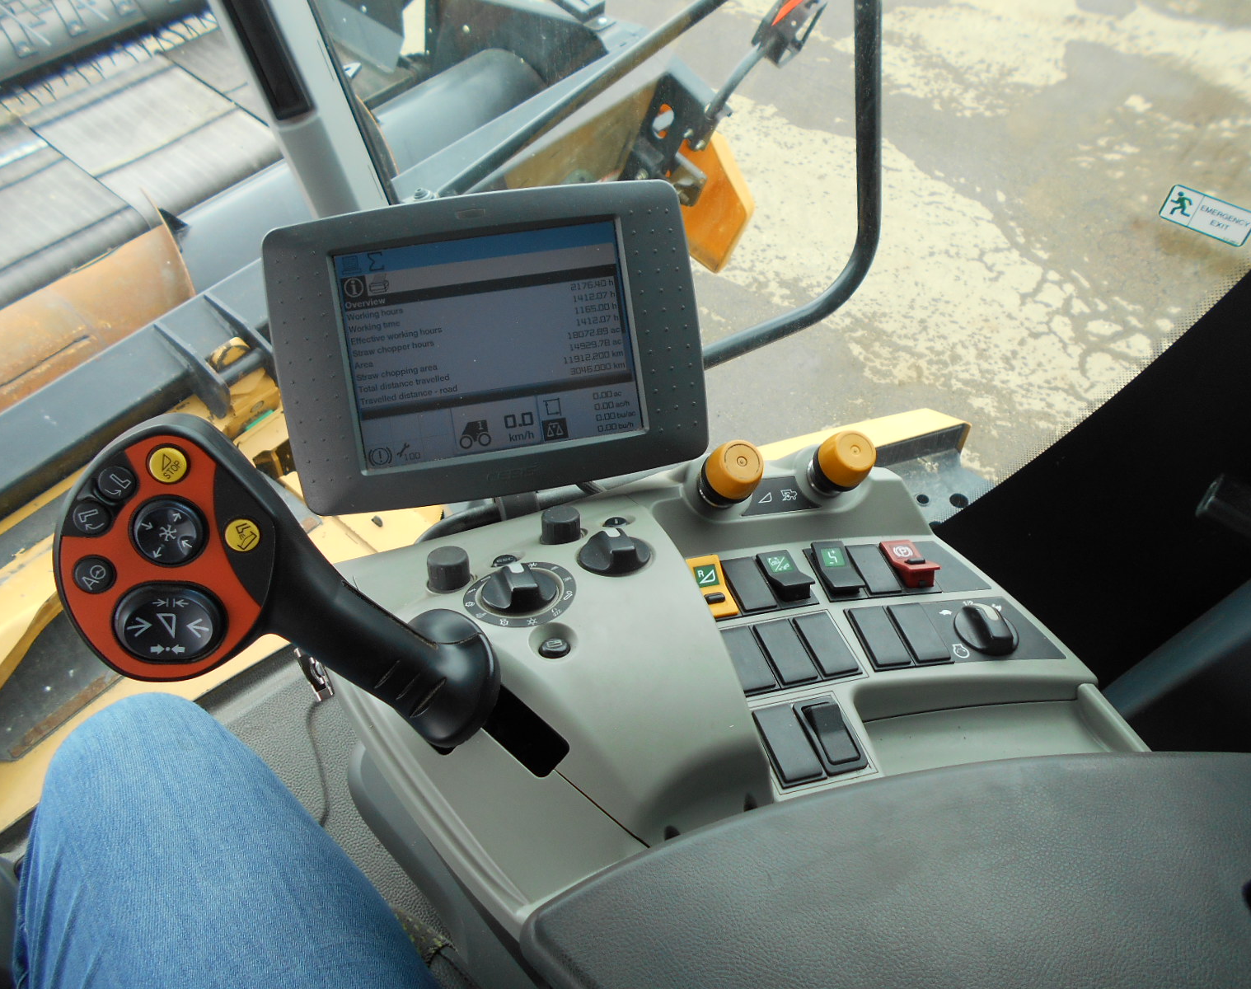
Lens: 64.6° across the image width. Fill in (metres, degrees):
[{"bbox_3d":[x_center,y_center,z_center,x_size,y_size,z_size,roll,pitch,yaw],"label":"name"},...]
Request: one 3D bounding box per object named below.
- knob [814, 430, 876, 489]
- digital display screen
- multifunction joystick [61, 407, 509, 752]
[{"bbox_3d":[0.136,-0.021,0.608,0.034,0.028,0.034,0,71,-10],"label":"knob"},{"bbox_3d":[-0.081,-0.090,0.602,0.171,0.129,0.012,-8,7,-4],"label":"digital display screen"},{"bbox_3d":[-0.144,0.051,0.444,0.203,0.059,0.102,30,74,-20],"label":"multifunction joystick"}]

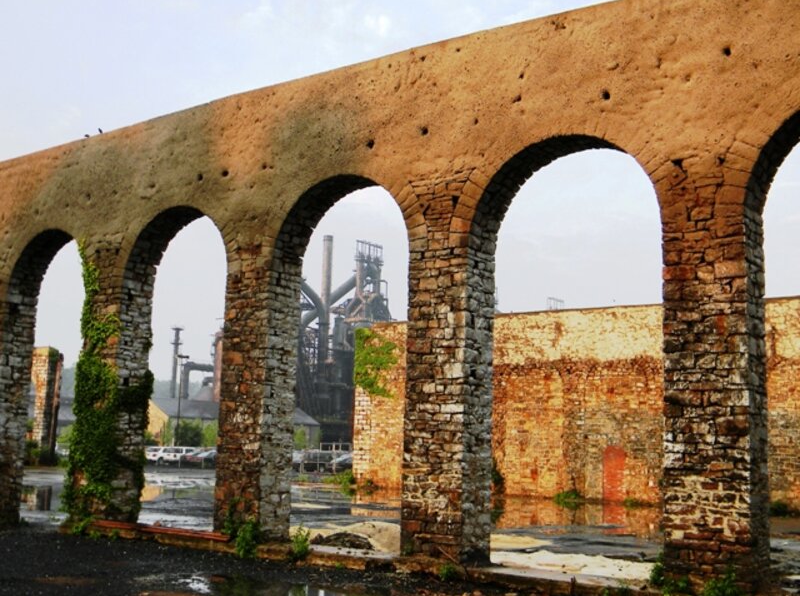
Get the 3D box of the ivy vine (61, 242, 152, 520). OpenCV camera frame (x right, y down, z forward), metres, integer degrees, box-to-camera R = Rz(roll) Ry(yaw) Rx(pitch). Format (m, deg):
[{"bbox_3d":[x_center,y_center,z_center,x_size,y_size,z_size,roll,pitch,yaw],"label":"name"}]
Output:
[{"bbox_3d":[-5.872,1.738,19.332,1.248,5.492,0.949,-5,-11,35],"label":"ivy vine"}]

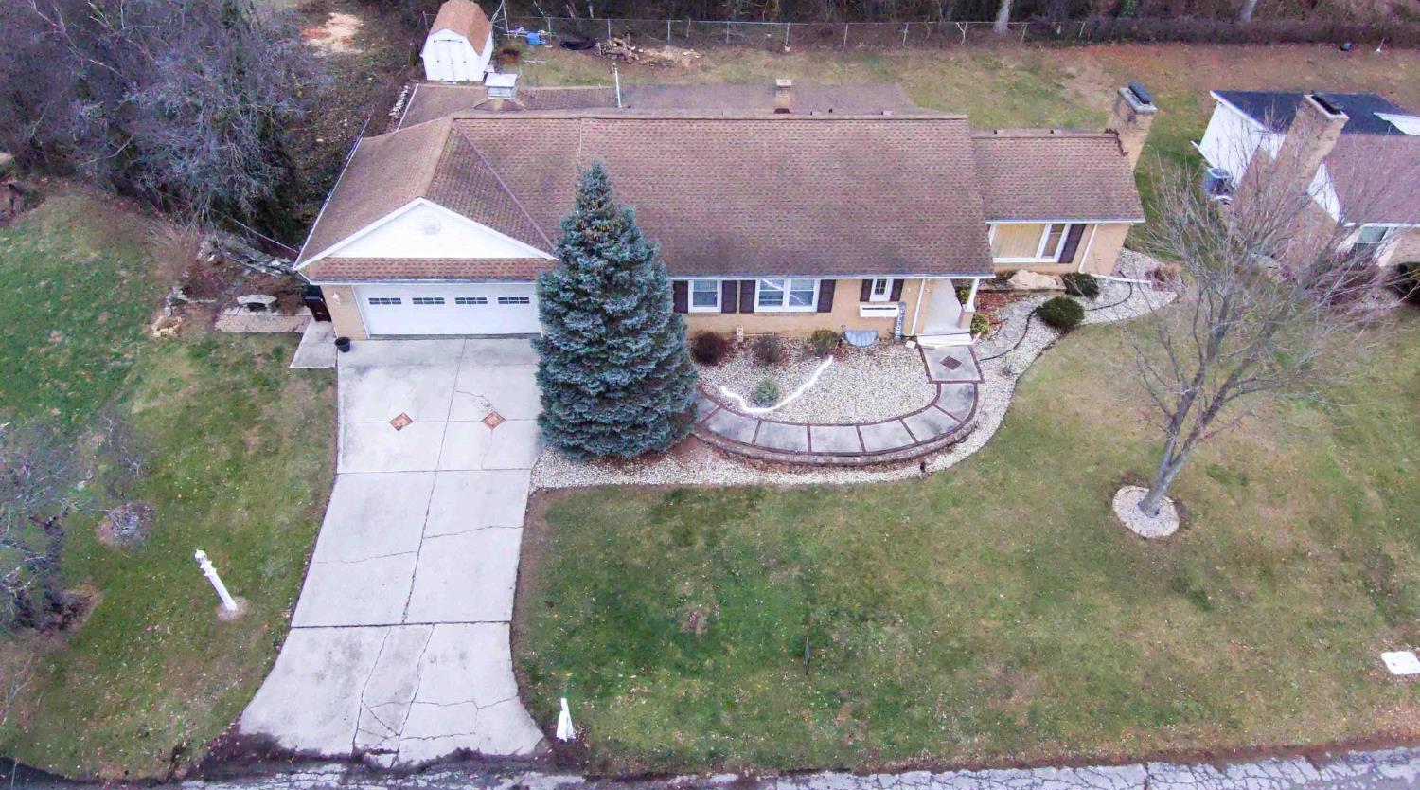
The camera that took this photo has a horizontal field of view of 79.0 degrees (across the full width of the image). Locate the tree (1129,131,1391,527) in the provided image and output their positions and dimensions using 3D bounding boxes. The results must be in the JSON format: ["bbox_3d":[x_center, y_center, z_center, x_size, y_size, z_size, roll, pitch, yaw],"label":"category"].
[{"bbox_3d":[10.455,-0.577,17.446,5.500,9.200,5.400,-1,41,-3],"label":"tree"}]

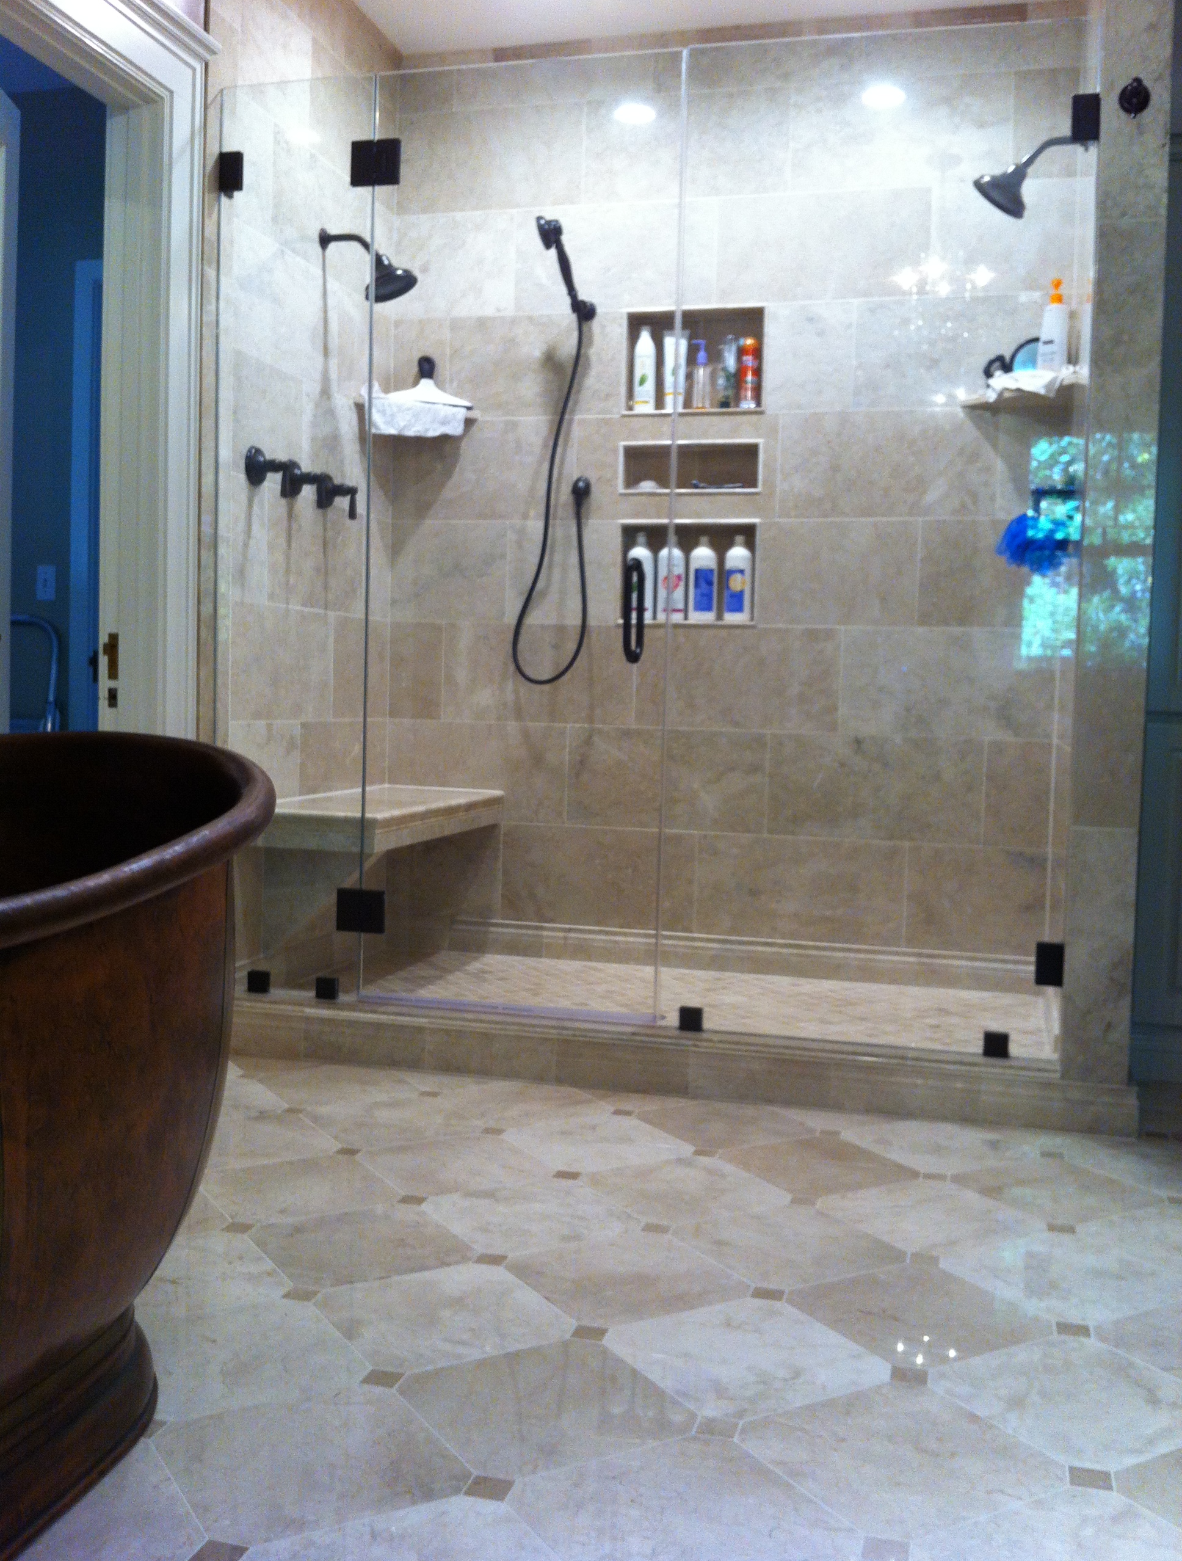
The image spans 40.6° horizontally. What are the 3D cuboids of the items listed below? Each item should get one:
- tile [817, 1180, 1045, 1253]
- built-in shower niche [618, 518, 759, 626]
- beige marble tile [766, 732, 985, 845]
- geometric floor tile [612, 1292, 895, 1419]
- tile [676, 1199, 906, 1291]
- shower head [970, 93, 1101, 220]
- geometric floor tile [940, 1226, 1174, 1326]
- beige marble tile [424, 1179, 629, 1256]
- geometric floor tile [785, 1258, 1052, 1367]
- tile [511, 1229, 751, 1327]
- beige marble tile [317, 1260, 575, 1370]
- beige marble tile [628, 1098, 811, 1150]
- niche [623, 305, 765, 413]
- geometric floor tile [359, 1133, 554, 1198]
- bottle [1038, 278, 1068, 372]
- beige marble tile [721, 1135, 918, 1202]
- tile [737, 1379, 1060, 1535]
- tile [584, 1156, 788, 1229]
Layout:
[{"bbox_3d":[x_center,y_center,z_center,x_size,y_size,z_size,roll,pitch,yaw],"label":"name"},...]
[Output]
[{"bbox_3d":[0.584,0.752,2.749,0.305,0.010,0.305,-1,4,-30],"label":"tile"},{"bbox_3d":[0.295,-0.611,4.732,0.415,0.302,0.100,2,4,14],"label":"built-in shower niche"},{"bbox_3d":[0.820,0.020,4.618,0.612,0.306,0.012,2,4,15],"label":"beige marble tile"},{"bbox_3d":[0.208,0.778,2.150,0.305,0.012,0.305,-1,4,-31],"label":"geometric floor tile"},{"bbox_3d":[0.318,0.755,2.582,0.305,0.012,0.305,-1,4,-31],"label":"tile"},{"bbox_3d":[1.051,-1.459,3.821,0.265,0.218,0.140,2,4,15],"label":"shower head"},{"bbox_3d":[0.742,0.777,2.489,0.305,0.012,0.305,-1,5,-30],"label":"geometric floor tile"},{"bbox_3d":[-0.099,0.738,2.696,0.305,0.012,0.305,-1,4,-31],"label":"beige marble tile"},{"bbox_3d":[0.477,0.782,2.332,0.305,0.012,0.305,-1,5,-30],"label":"geometric floor tile"},{"bbox_3d":[0.054,0.764,2.441,0.305,0.012,0.305,-1,5,-30],"label":"tile"},{"bbox_3d":[-0.212,0.764,2.276,0.305,0.010,0.305,-1,4,-30],"label":"beige marble tile"},{"bbox_3d":[0.276,0.709,3.287,0.305,0.010,0.305,-1,4,-30],"label":"beige marble tile"},{"bbox_3d":[0.308,-1.224,4.696,0.416,0.301,0.100,2,4,14],"label":"niche"},{"bbox_3d":[-0.251,0.719,2.975,0.305,0.012,0.305,-1,5,-30],"label":"geometric floor tile"},{"bbox_3d":[1.229,-1.204,4.241,0.078,0.256,0.062,3,4,30],"label":"bottle"},{"bbox_3d":[0.429,0.732,3.020,0.305,0.012,0.305,-1,5,-30],"label":"beige marble tile"},{"bbox_3d":[0.365,0.803,1.898,0.305,0.010,0.305,-1,4,-30],"label":"tile"},{"bbox_3d":[0.164,0.735,2.856,0.305,0.012,0.305,-1,4,-31],"label":"tile"}]

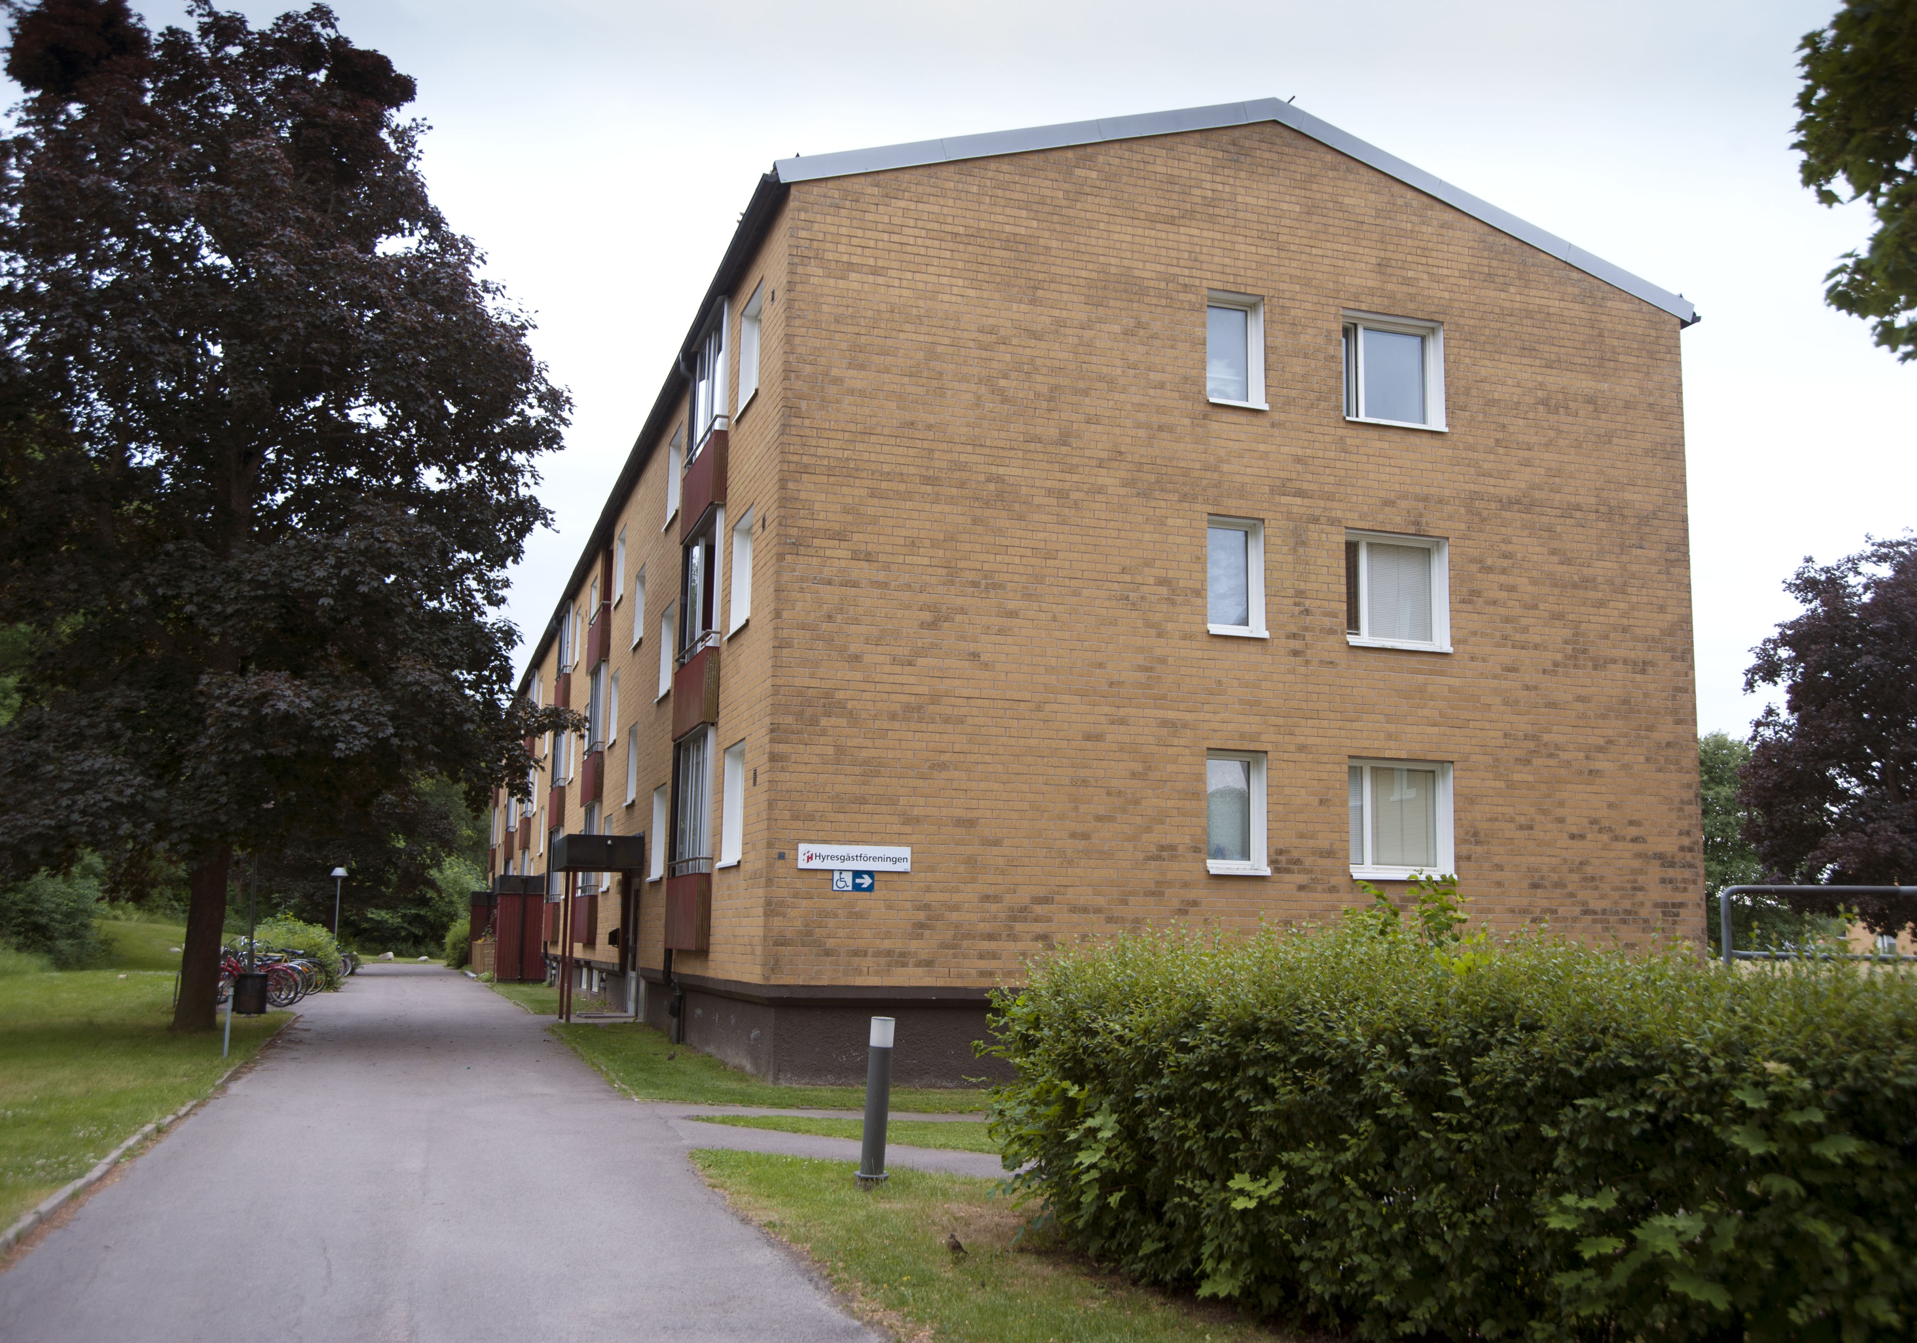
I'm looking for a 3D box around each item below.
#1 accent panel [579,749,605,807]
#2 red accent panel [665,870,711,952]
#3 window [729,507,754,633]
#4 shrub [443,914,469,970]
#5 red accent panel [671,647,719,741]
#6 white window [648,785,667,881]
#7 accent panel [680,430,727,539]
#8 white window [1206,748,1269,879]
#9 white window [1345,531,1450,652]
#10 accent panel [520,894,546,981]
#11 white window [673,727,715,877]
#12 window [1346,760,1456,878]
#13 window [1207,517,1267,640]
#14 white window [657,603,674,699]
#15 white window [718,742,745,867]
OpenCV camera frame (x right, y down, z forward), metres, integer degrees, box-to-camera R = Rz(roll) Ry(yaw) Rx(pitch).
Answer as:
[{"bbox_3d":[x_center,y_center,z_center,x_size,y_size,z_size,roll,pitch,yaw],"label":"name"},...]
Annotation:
[{"bbox_3d":[-7.083,2.112,34.761,0.180,0.923,2.300,4,-9,-17],"label":"accent panel"},{"bbox_3d":[-3.456,3.079,22.832,0.165,0.930,2.590,4,-9,-17],"label":"red accent panel"},{"bbox_3d":[-2.449,-1.129,20.880,0.200,1.370,1.252,4,-9,-17],"label":"window"},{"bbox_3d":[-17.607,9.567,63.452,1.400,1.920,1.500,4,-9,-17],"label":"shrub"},{"bbox_3d":[-3.338,0.339,22.913,0.180,0.923,2.416,4,-9,-17],"label":"red accent panel"},{"bbox_3d":[-4.363,2.392,26.460,0.170,1.362,1.310,4,-9,-17],"label":"white window"},{"bbox_3d":[-3.286,-2.358,23.333,0.180,0.923,2.416,4,-9,-17],"label":"accent panel"},{"bbox_3d":[3.135,1.578,20.210,0.754,1.367,0.200,4,-9,-17],"label":"white window"},{"bbox_3d":[5.183,-0.956,21.237,1.392,1.367,0.200,4,-9,-17],"label":"white window"},{"bbox_3d":[-11.015,6.911,46.562,0.640,2.160,0.100,4,-9,-17],"label":"accent panel"},{"bbox_3d":[-3.402,1.734,23.060,0.140,1.800,2.530,4,-9,-17],"label":"white window"},{"bbox_3d":[5.132,1.711,20.821,1.392,1.367,0.200,4,-9,-17],"label":"window"},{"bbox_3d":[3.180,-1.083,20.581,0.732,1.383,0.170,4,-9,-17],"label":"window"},{"bbox_3d":[-4.311,-0.286,26.875,0.170,1.342,1.310,4,-9,-17],"label":"white window"},{"bbox_3d":[-2.532,1.535,20.589,0.170,1.392,1.330,4,-9,-17],"label":"white window"}]

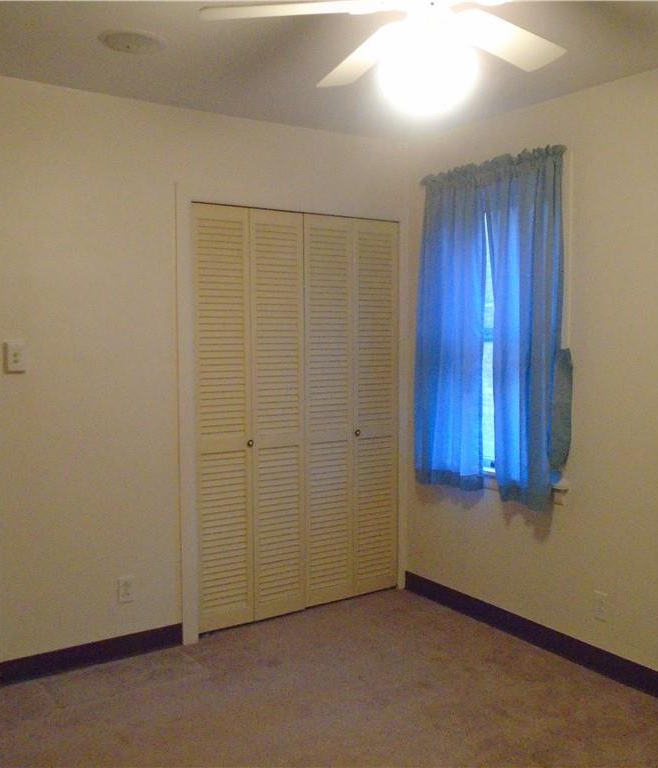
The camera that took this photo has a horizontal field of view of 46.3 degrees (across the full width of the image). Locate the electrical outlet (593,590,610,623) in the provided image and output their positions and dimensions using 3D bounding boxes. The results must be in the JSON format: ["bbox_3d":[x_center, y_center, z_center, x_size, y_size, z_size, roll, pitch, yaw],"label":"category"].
[{"bbox_3d":[1.145,0.938,3.235,0.010,0.117,0.072,-3,5,-34],"label":"electrical outlet"}]

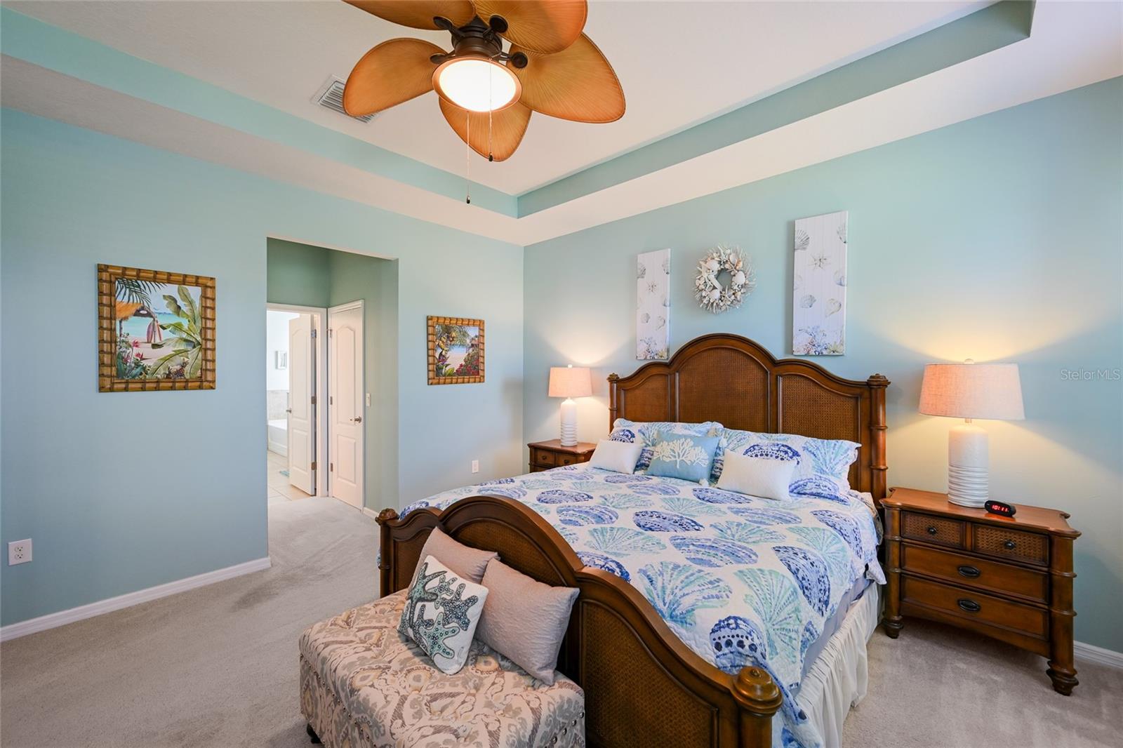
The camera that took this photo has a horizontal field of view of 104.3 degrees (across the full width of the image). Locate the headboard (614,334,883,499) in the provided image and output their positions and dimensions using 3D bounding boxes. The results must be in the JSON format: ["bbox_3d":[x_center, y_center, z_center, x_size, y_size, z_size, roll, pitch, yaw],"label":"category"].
[{"bbox_3d":[1.181,0.535,3.288,2.080,1.677,0.110,1,1,43],"label":"headboard"}]

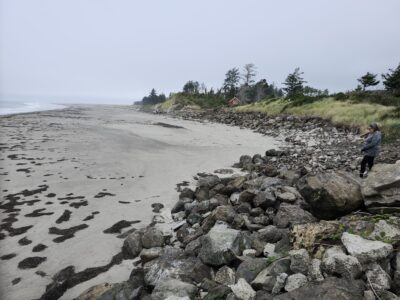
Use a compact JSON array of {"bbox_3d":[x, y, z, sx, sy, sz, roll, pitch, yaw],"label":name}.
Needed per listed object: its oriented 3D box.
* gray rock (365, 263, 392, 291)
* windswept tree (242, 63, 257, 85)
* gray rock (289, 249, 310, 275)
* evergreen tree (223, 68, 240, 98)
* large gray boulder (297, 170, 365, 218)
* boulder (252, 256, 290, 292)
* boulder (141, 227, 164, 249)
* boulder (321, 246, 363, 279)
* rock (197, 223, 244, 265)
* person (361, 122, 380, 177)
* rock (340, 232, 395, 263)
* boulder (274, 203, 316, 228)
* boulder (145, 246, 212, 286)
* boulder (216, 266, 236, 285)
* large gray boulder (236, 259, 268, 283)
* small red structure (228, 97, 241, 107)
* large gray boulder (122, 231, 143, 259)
[{"bbox_3d":[1.929,1.366,2.877,0.228,0.262,0.217,9,14,36],"label":"gray rock"},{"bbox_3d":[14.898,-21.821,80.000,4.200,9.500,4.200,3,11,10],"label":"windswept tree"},{"bbox_3d":[1.282,1.435,3.429,0.262,0.293,0.262,6,12,22],"label":"gray rock"},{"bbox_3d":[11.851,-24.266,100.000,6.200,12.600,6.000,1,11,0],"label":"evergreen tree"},{"bbox_3d":[3.035,1.066,6.267,1.367,1.069,1.162,7,13,27],"label":"large gray boulder"},{"bbox_3d":[0.904,1.581,3.397,0.568,0.307,0.341,-6,13,-32],"label":"boulder"},{"bbox_3d":[-0.858,1.564,4.750,0.430,0.380,0.420,-1,11,-11],"label":"boulder"},{"bbox_3d":[1.730,1.376,3.250,0.510,0.380,0.420,8,13,30],"label":"boulder"},{"bbox_3d":[0.311,1.369,3.850,0.670,0.550,0.600,2,11,5],"label":"rock"},{"bbox_3d":[5.030,0.020,7.890,0.500,1.660,0.500,3,11,11],"label":"person"},{"bbox_3d":[2.192,1.297,3.500,0.680,0.370,0.480,9,13,34],"label":"rock"},{"bbox_3d":[1.831,1.288,5.150,0.860,0.470,0.650,5,12,21],"label":"boulder"},{"bbox_3d":[-0.343,1.794,4.120,1.010,0.471,0.626,0,11,-5],"label":"boulder"},{"bbox_3d":[0.355,1.765,3.737,0.300,0.199,0.270,2,11,6],"label":"boulder"},{"bbox_3d":[0.688,1.564,3.450,0.450,0.330,0.440,4,11,13],"label":"large gray boulder"},{"bbox_3d":[9.735,-13.600,75.000,3.500,3.000,4.000,6,12,22],"label":"small red structure"},{"bbox_3d":[-1.352,1.908,5.351,0.398,0.540,0.437,-2,12,-15],"label":"large gray boulder"}]

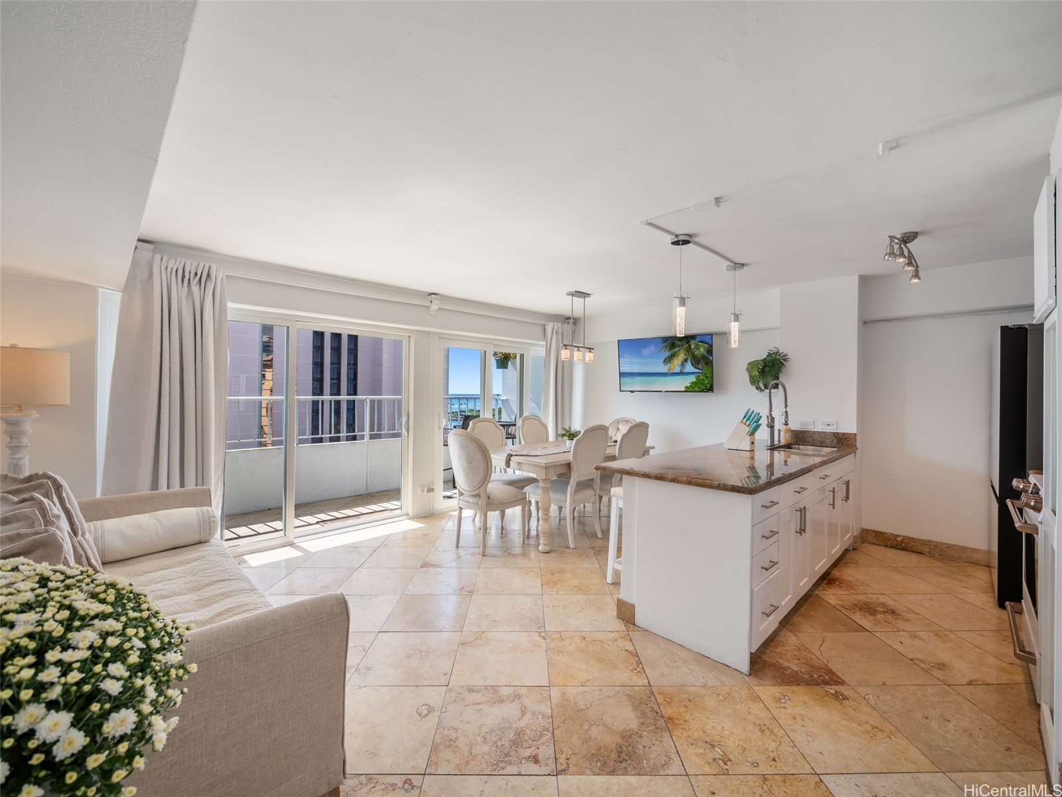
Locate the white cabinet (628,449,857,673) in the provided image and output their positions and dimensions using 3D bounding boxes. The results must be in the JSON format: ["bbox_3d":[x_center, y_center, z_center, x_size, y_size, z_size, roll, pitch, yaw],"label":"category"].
[{"bbox_3d":[1.682,0.880,3.146,2.390,0.880,0.700,-1,1,-44],"label":"white cabinet"}]

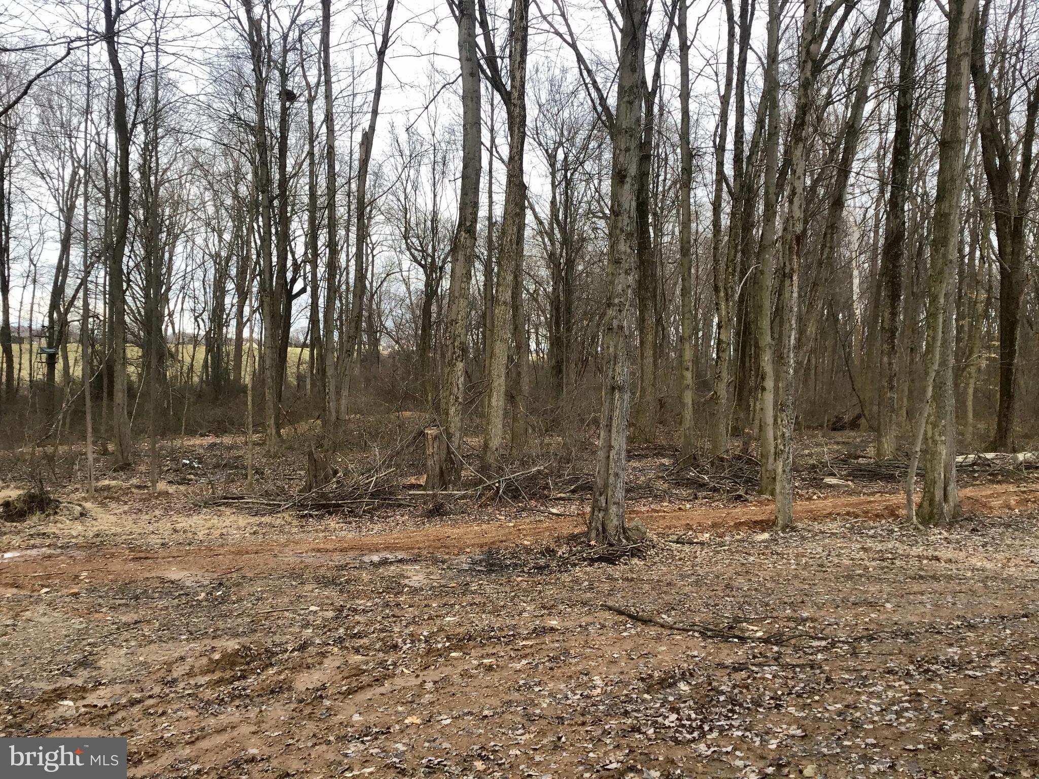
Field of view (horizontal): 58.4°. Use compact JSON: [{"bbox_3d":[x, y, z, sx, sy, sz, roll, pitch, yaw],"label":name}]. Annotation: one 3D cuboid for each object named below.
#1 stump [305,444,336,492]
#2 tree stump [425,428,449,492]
[{"bbox_3d":[-2.645,1.055,12.400,0.411,0.649,0.411,0,2,0],"label":"stump"},{"bbox_3d":[-1.109,0.936,12.400,0.325,0.865,0.325,0,2,0],"label":"tree stump"}]

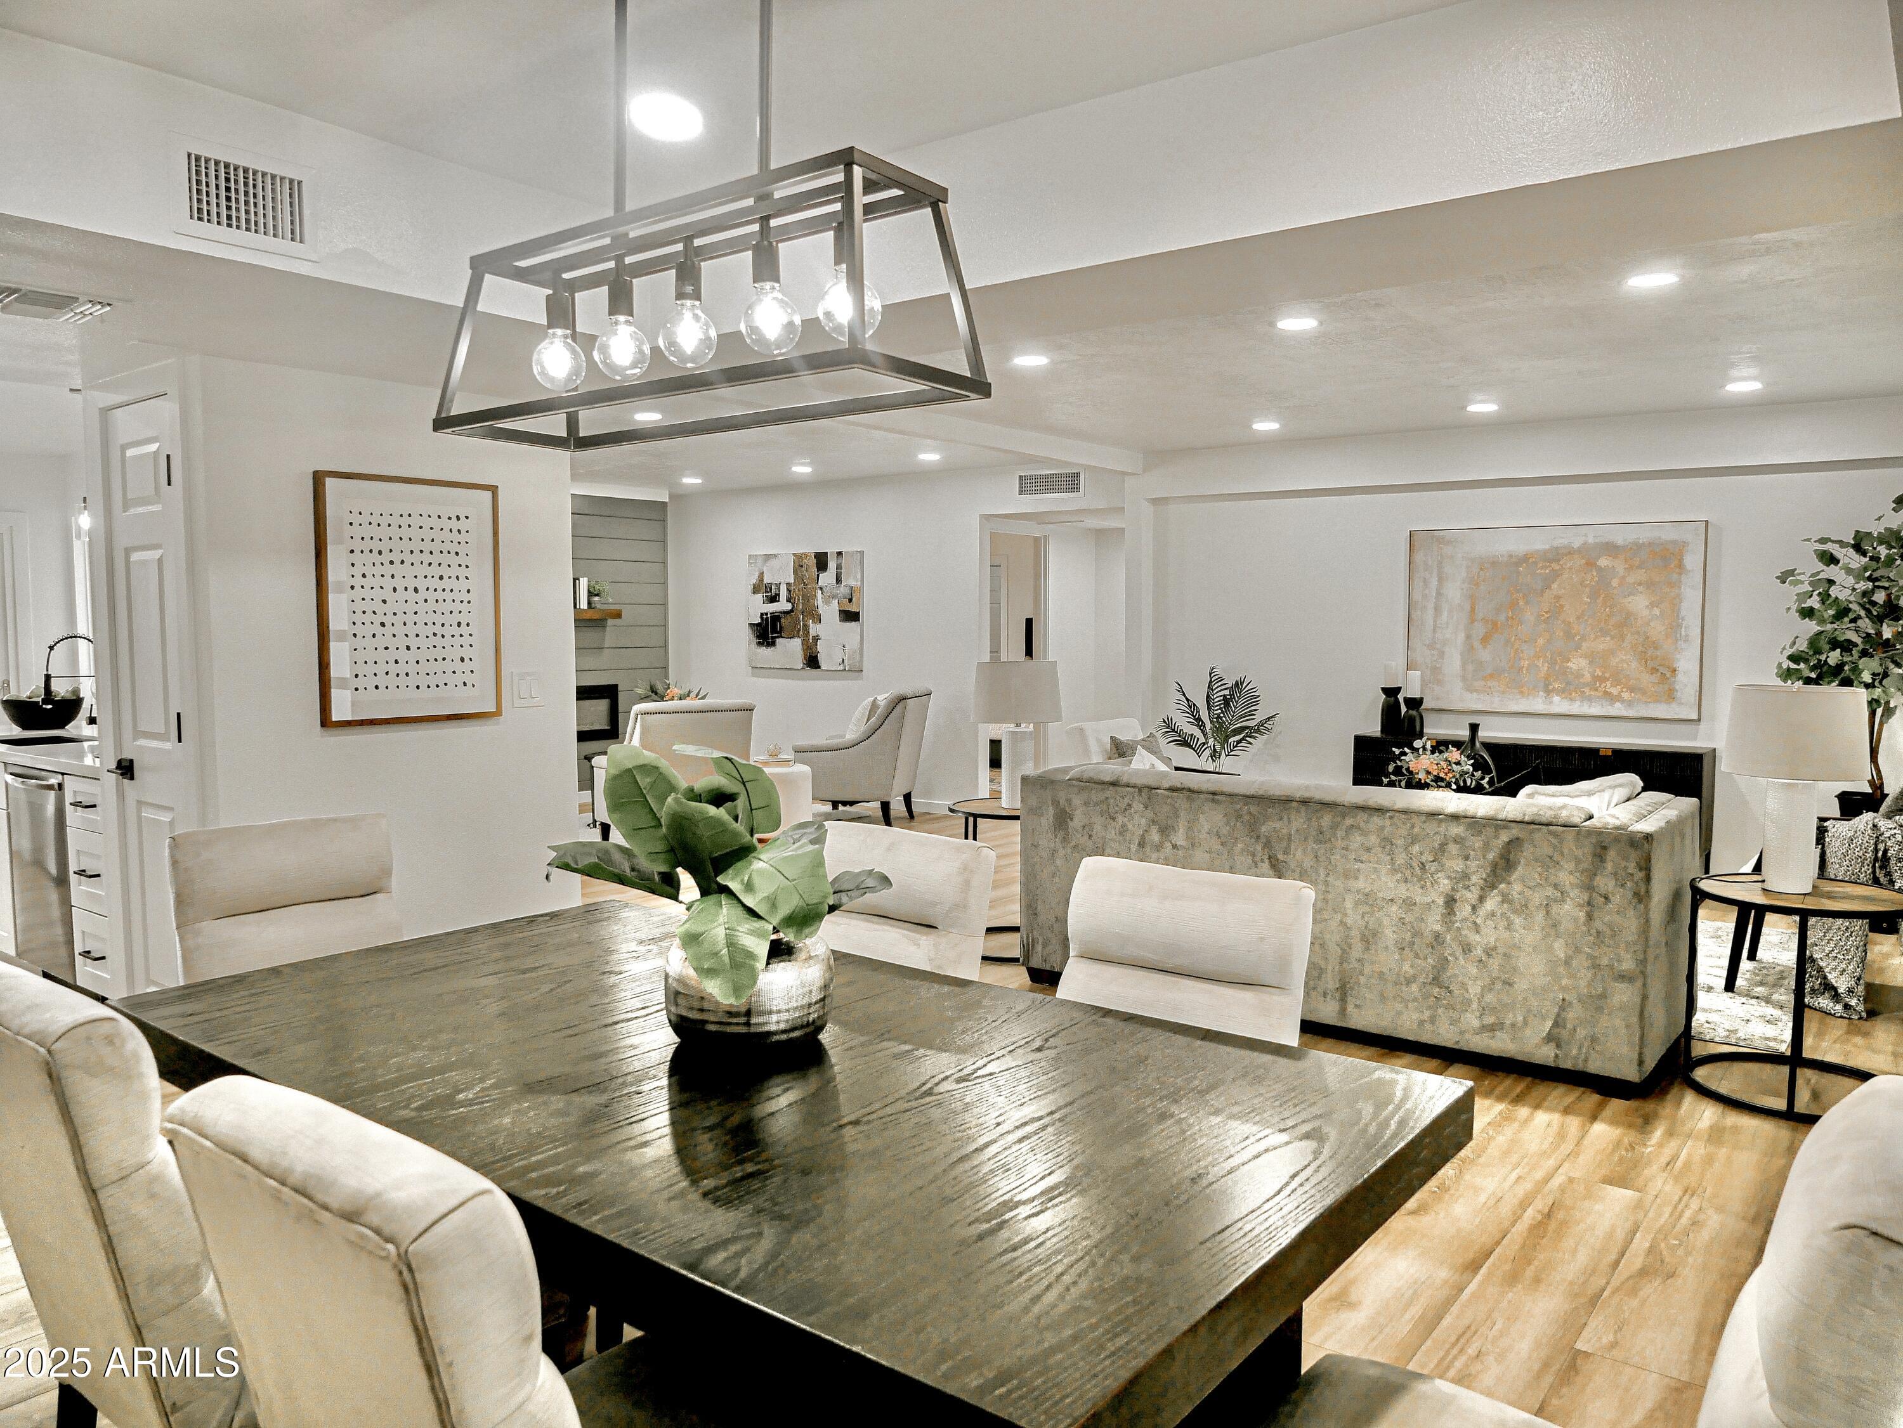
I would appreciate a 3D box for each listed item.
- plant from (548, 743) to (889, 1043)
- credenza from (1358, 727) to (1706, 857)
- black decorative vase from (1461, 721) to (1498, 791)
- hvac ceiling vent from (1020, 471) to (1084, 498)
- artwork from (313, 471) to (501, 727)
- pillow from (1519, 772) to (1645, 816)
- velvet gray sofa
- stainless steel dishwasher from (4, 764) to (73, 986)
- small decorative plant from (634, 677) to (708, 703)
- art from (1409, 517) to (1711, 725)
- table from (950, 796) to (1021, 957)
[{"bbox_3d":[-0.366,0.269,2.046,0.530,0.430,0.460,0,4,0],"label":"plant"},{"bbox_3d":[3.122,0.517,7.210,1.750,0.730,0.390,3,5,36],"label":"credenza"},{"bbox_3d":[2.329,0.317,5.860,0.230,0.500,0.170,3,5,37],"label":"black decorative vase"},{"bbox_3d":[0.660,-1.528,8.807,0.530,0.175,0.030,3,5,36],"label":"hvac ceiling vent"},{"bbox_3d":[-1.719,-0.359,4.223,0.035,0.770,0.620,3,5,36],"label":"artwork"},{"bbox_3d":[2.148,0.425,4.536,0.460,0.450,0.160,-1,4,-16],"label":"pillow"},{"bbox_3d":[1.434,0.660,4.837,2.140,0.780,1.010,3,5,36],"label":"velvet gray sofa"},{"bbox_3d":[-3.266,0.607,5.178,0.600,0.830,0.610,3,5,37],"label":"stainless steel dishwasher"},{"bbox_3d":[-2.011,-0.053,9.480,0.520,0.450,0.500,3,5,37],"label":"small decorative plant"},{"bbox_3d":[3.274,-0.498,7.244,1.510,1.030,0.040,3,5,36],"label":"art"},{"bbox_3d":[0.301,0.718,5.816,0.650,0.606,0.650,0,4,0],"label":"table"}]

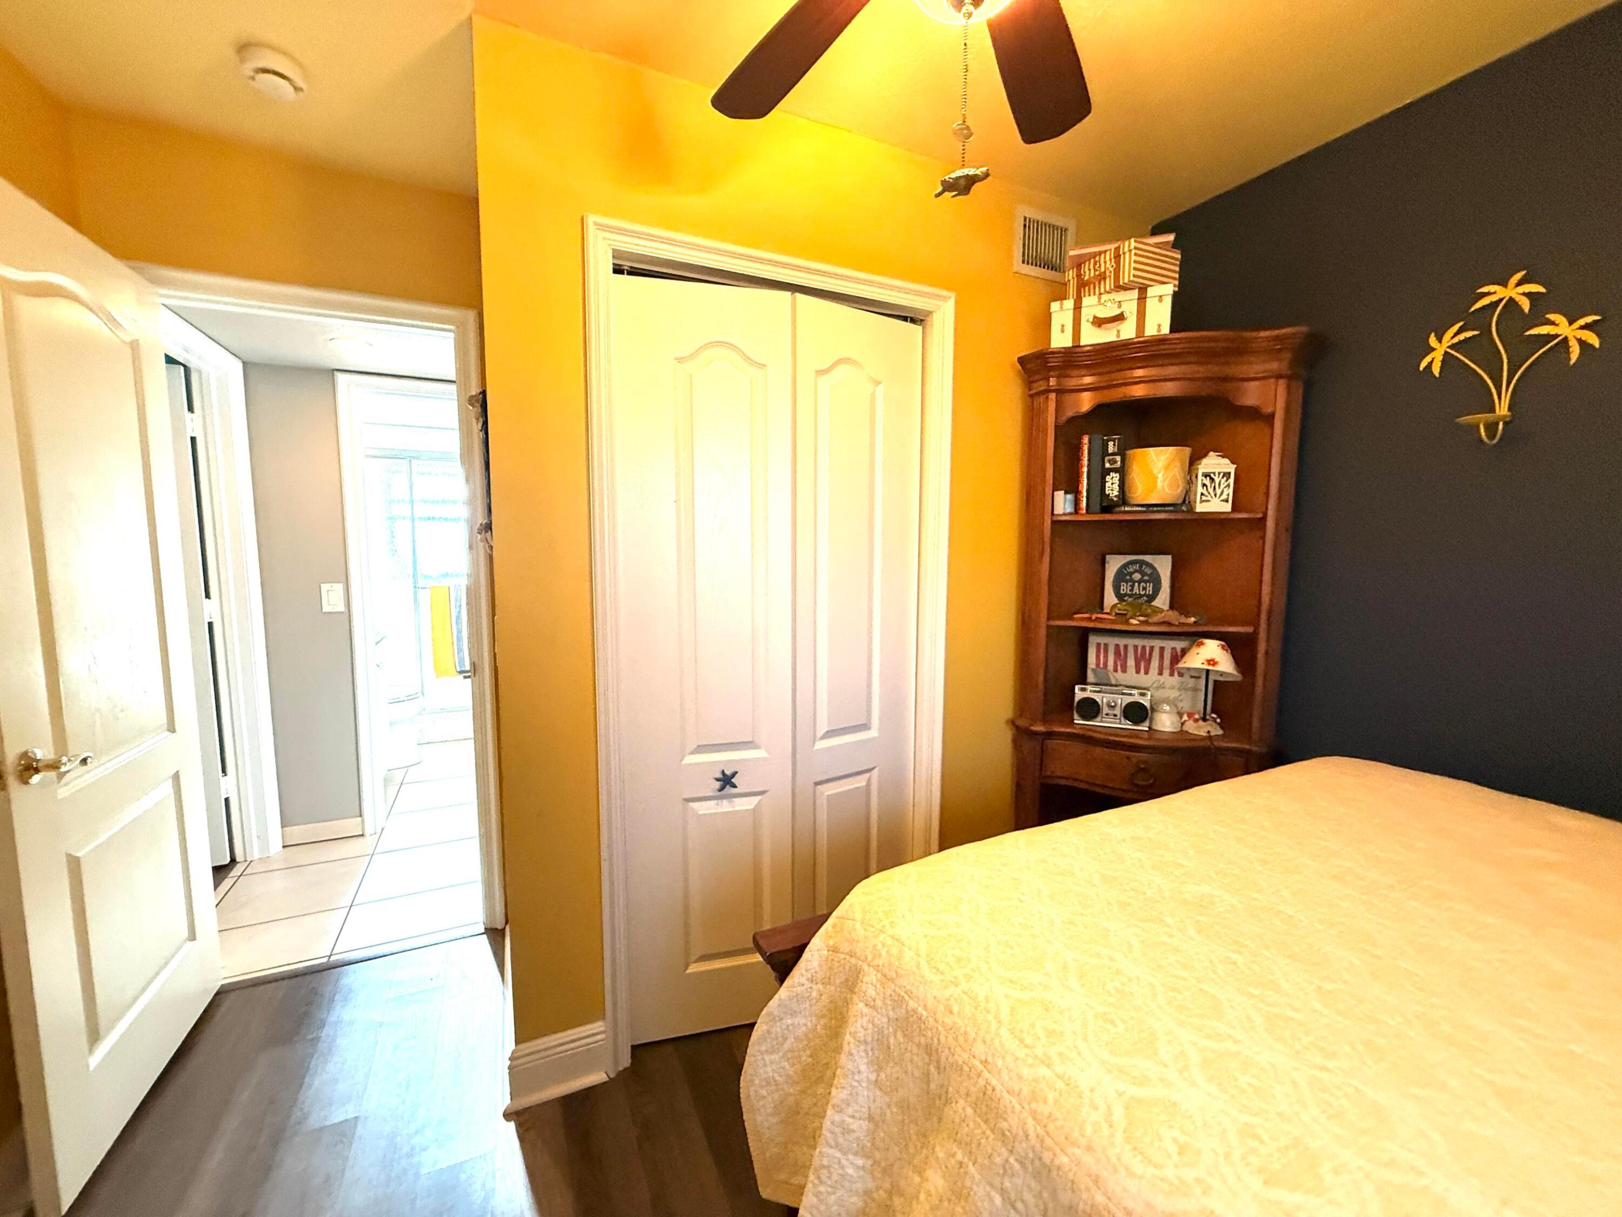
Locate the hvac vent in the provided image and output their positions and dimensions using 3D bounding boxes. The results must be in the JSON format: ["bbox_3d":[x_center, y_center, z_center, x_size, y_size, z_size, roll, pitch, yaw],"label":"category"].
[{"bbox_3d":[0.741,-1.146,2.080,0.250,0.198,0.020,-2,6,-26],"label":"hvac vent"}]

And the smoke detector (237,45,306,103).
[{"bbox_3d":[-1.244,-1.232,1.521,0.125,0.052,0.125,-2,6,-26],"label":"smoke detector"}]

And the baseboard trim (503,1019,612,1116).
[{"bbox_3d":[-0.624,1.132,1.629,0.240,0.152,0.026,-2,6,-26],"label":"baseboard trim"}]

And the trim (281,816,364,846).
[{"bbox_3d":[-2.229,1.018,3.001,0.305,0.092,0.016,-2,6,-26],"label":"trim"}]

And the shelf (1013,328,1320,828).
[{"bbox_3d":[1.081,0.183,2.168,0.810,1.960,0.522,2,6,19],"label":"shelf"}]

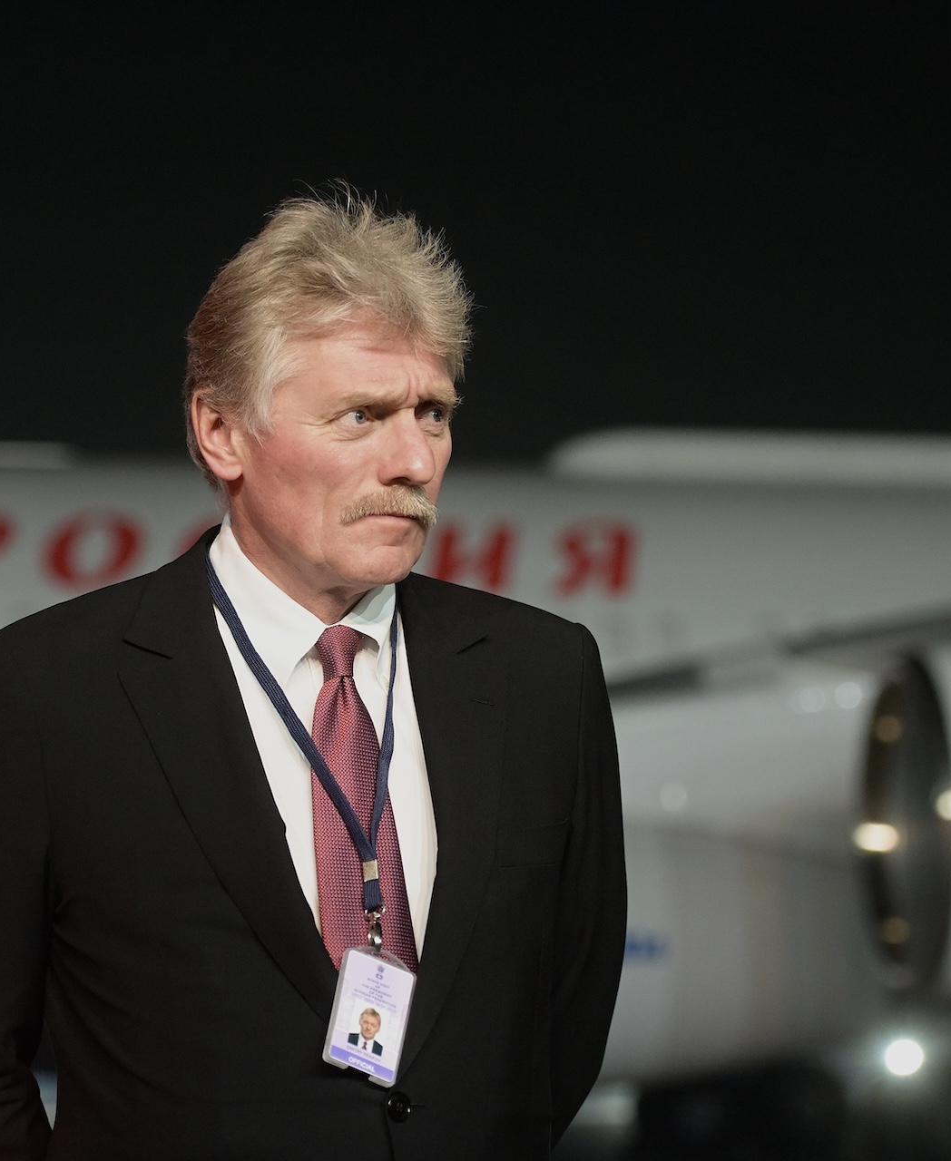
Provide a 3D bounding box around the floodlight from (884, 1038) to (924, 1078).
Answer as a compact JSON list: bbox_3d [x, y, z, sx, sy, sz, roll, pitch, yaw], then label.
[{"bbox_3d":[5.705,6.340,45.000,0.450,0.450,0.300,-1,-8,5],"label":"floodlight"}]

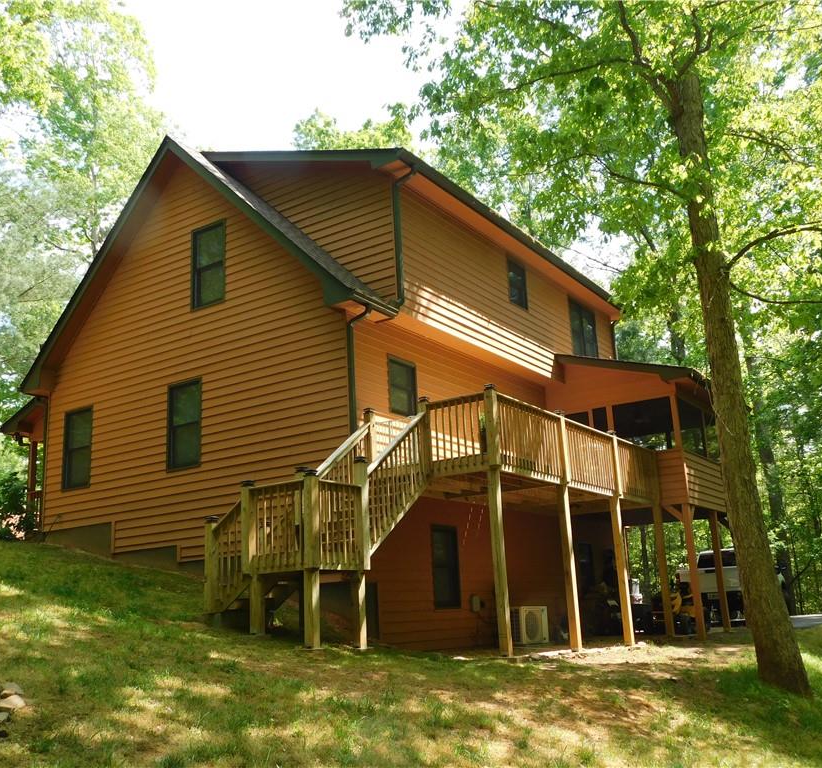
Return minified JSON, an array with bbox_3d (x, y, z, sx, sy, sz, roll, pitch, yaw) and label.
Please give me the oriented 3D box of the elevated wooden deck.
[{"bbox_3d":[1.277,2.613,15.268,3.039,3.978,10.188,-12,-17,32],"label":"elevated wooden deck"}]

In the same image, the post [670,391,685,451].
[{"bbox_3d":[5.683,0.816,19.030,0.145,1.293,0.145,-12,-17,32],"label":"post"}]

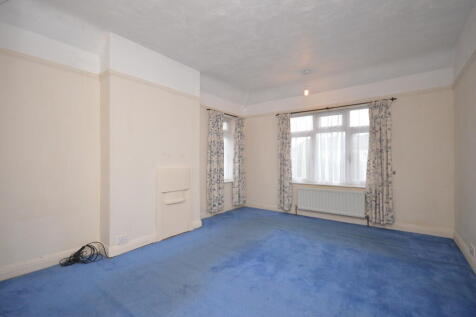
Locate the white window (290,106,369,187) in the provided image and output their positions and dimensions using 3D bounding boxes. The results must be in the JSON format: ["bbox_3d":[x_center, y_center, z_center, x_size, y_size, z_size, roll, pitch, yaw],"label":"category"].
[{"bbox_3d":[1.635,-0.199,3.656,1.405,1.405,0.098,0,0,34],"label":"white window"}]

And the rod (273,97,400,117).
[{"bbox_3d":[1.593,-0.901,3.564,1.985,0.049,0.059,0,0,34],"label":"rod"}]

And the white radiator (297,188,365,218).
[{"bbox_3d":[1.632,0.779,3.560,1.091,0.422,0.088,0,0,34],"label":"white radiator"}]

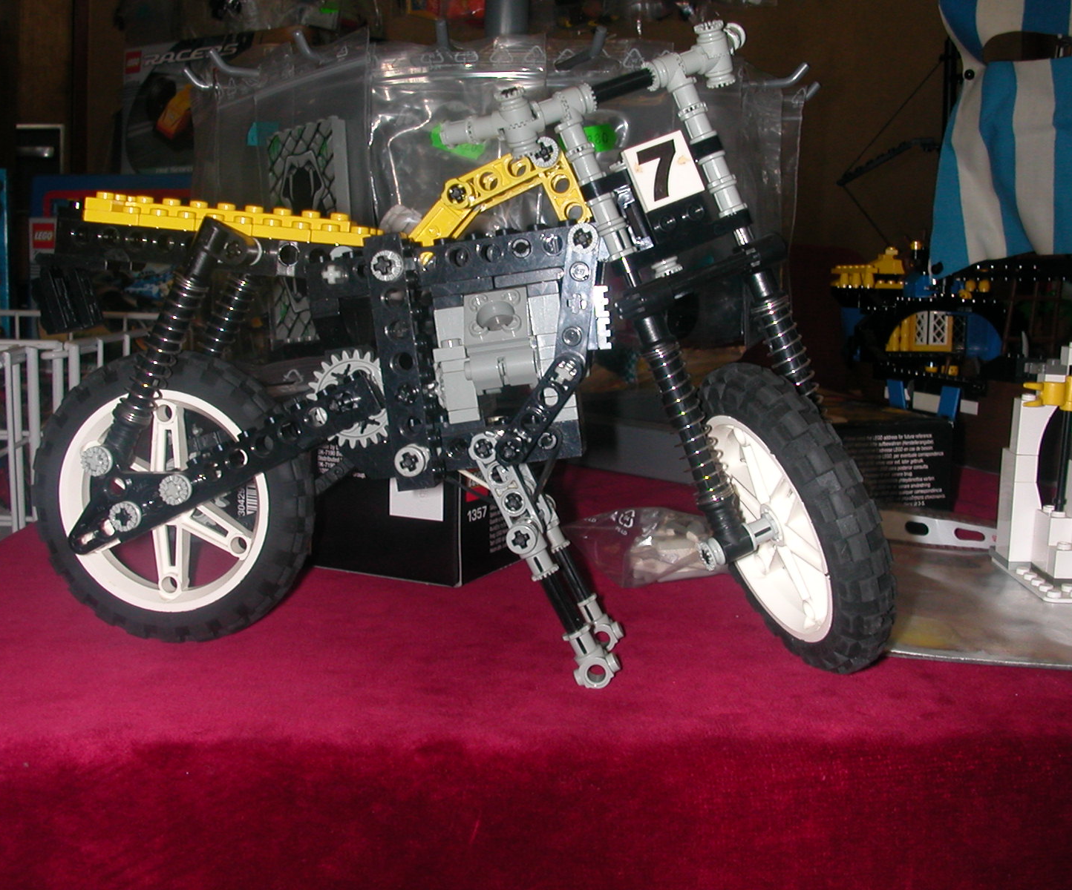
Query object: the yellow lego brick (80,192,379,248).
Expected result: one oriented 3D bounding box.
[{"bbox_3d":[-0.081,-0.062,0.350,0.080,0.008,0.024,6,8,7],"label":"yellow lego brick"}]

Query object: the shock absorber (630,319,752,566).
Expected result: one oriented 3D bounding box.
[{"bbox_3d":[0.039,-0.003,0.320,0.011,0.067,0.011,-22,3,-14],"label":"shock absorber"}]

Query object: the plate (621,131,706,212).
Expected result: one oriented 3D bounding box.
[{"bbox_3d":[0.032,-0.068,0.316,0.016,0.016,0.003,-23,2,-14],"label":"plate"}]

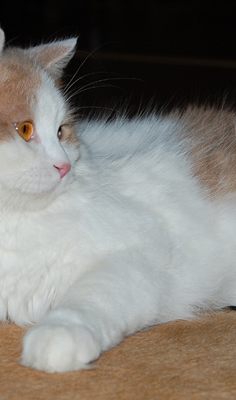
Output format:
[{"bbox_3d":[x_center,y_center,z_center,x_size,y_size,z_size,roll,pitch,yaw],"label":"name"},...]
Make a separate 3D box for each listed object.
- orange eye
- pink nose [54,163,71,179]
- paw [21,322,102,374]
[{"bbox_3d":[-0.073,-0.054,1.020,0.010,0.015,0.017,15,22,40],"label":"orange eye"},{"bbox_3d":[-0.043,-0.023,1.010,0.008,0.011,0.014,10,20,30],"label":"pink nose"},{"bbox_3d":[-0.041,0.106,0.935,0.054,0.036,0.058,4,18,14],"label":"paw"}]

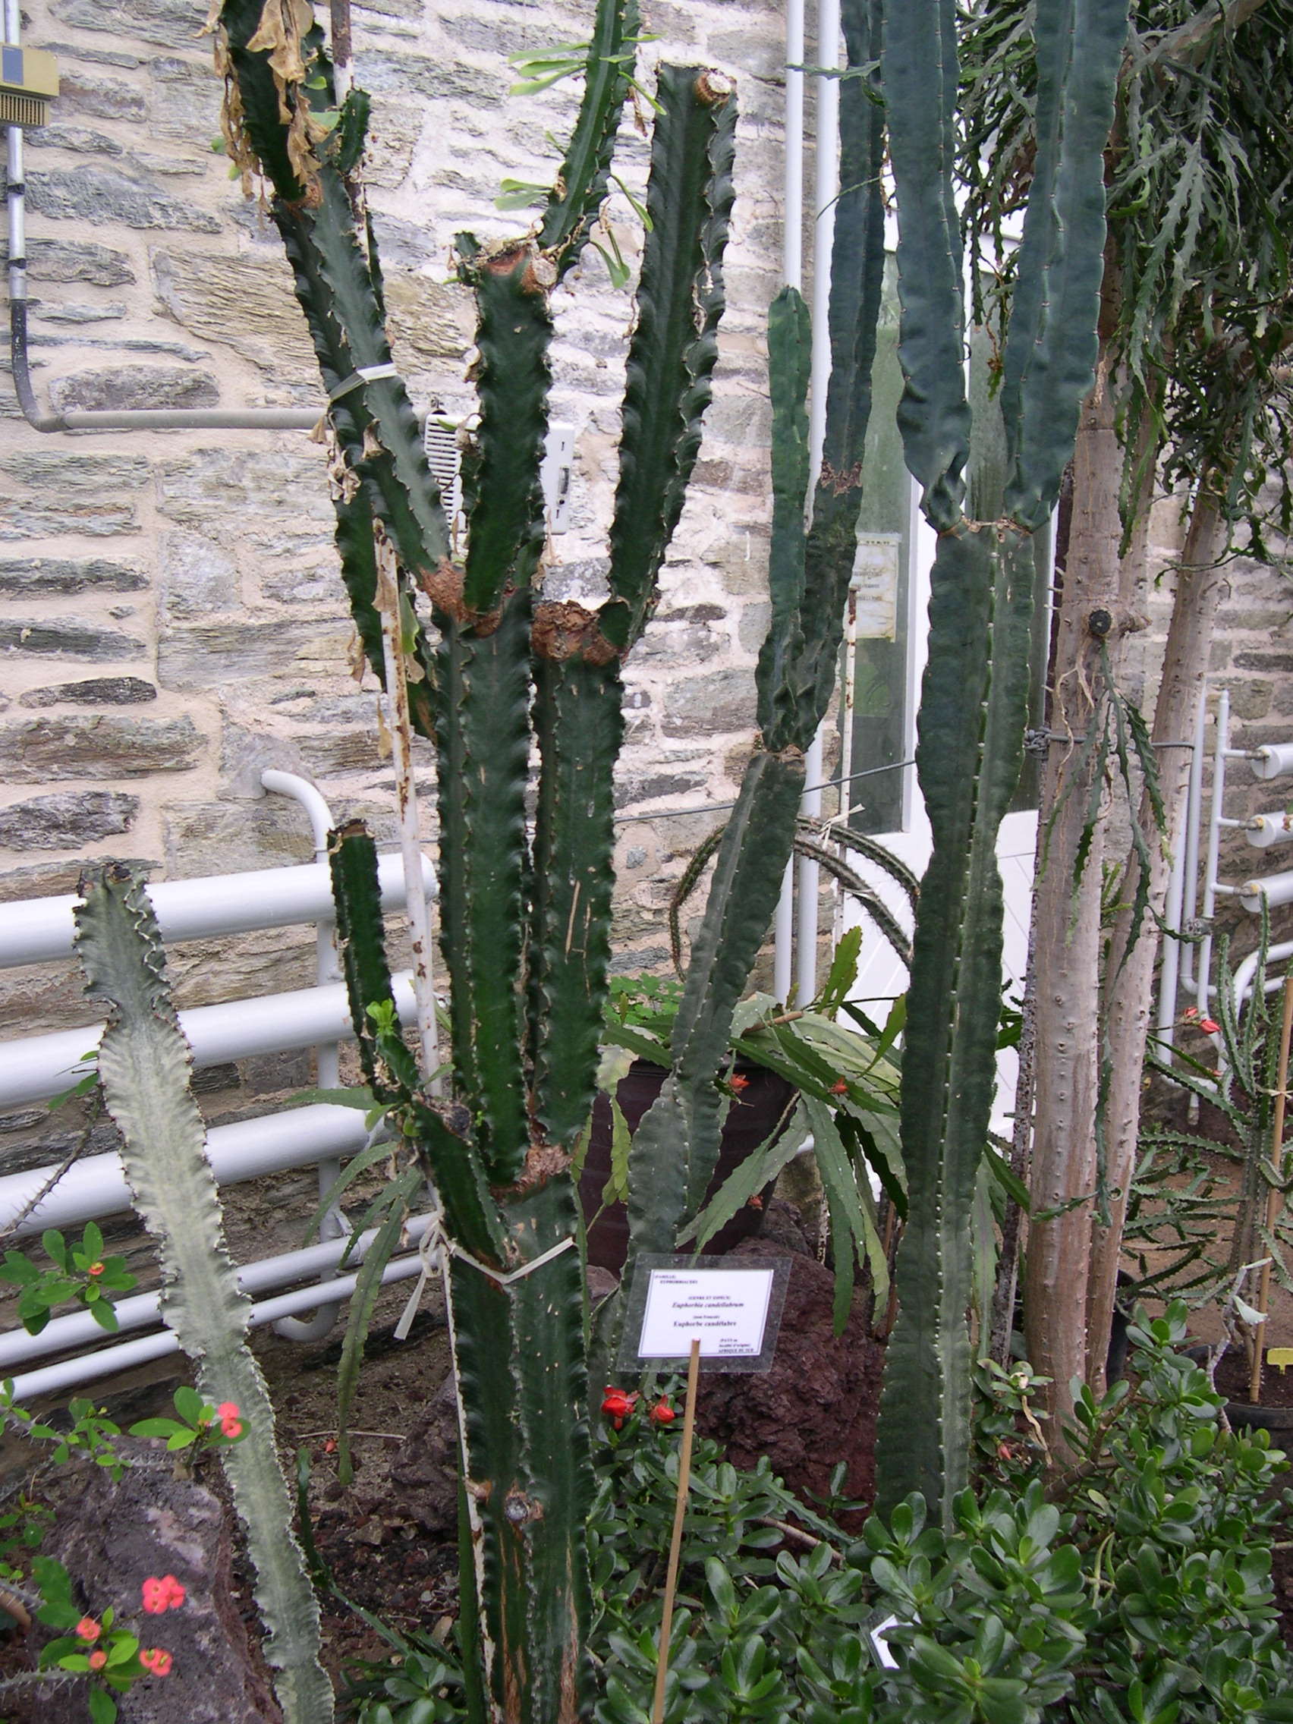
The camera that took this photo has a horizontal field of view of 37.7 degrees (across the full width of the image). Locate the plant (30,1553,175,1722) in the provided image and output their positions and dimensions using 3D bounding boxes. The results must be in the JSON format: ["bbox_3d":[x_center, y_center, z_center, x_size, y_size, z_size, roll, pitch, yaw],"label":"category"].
[{"bbox_3d":[-0.438,0.625,1.520,0.105,0.115,0.090,1,8,0],"label":"plant"}]

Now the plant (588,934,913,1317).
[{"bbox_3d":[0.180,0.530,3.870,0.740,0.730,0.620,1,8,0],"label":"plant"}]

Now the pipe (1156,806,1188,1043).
[{"bbox_3d":[1.730,0.224,6.231,0.050,0.800,0.050,9,11,43],"label":"pipe"}]

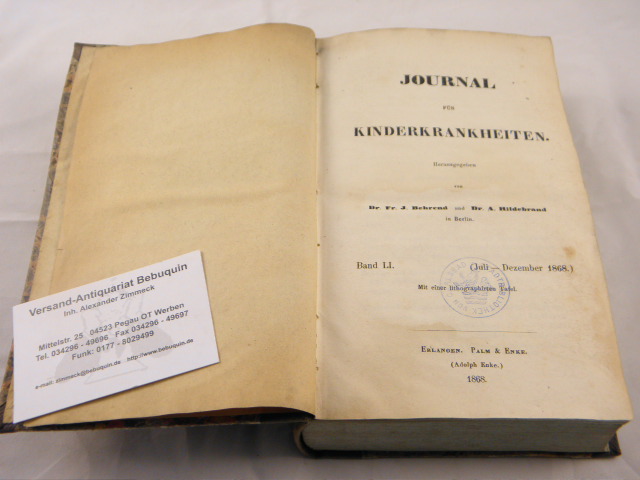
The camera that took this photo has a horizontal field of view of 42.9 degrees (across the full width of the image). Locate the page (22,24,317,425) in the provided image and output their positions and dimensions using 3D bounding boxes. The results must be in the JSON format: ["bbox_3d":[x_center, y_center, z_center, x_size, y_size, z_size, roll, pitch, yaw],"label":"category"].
[{"bbox_3d":[-0.061,-0.020,0.368,0.123,0.014,0.211,-4,56,3],"label":"page"}]

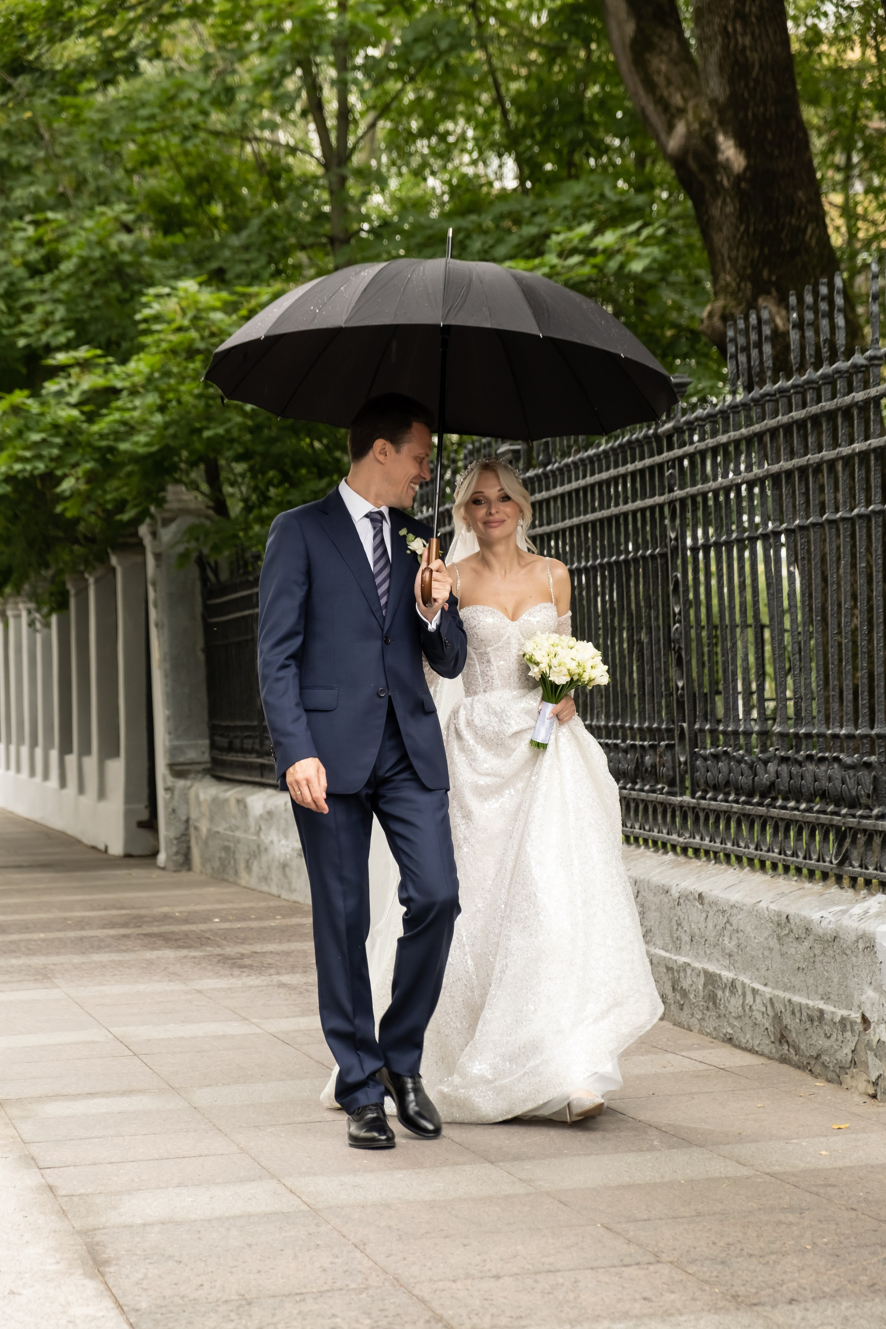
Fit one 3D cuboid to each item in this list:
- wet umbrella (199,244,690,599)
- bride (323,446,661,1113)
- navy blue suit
[{"bbox_3d":[-0.006,-0.594,7.290,1.150,0.915,1.150,4,-9,-6],"label":"wet umbrella"},{"bbox_3d":[0.115,0.310,7.920,0.800,1.690,0.900,-2,-1,-9],"label":"bride"},{"bbox_3d":[-0.201,0.323,7.520,0.510,1.530,0.500,-2,-1,-13],"label":"navy blue suit"}]

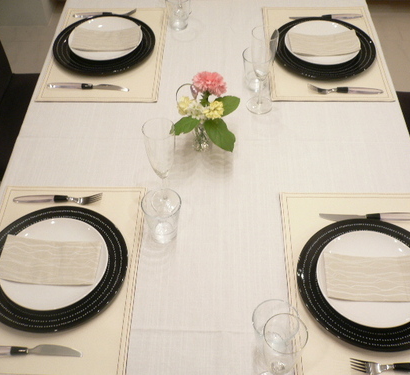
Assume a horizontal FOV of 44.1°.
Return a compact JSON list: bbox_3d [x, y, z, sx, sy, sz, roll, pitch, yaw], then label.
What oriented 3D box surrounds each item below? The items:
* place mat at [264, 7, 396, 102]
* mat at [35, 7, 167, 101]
[{"bbox_3d":[0.354,-0.413,1.512,0.334,0.004,0.458,0,51,1],"label":"place mat"},{"bbox_3d":[-0.293,-0.414,1.523,0.334,0.004,0.458,0,51,1],"label":"mat"}]

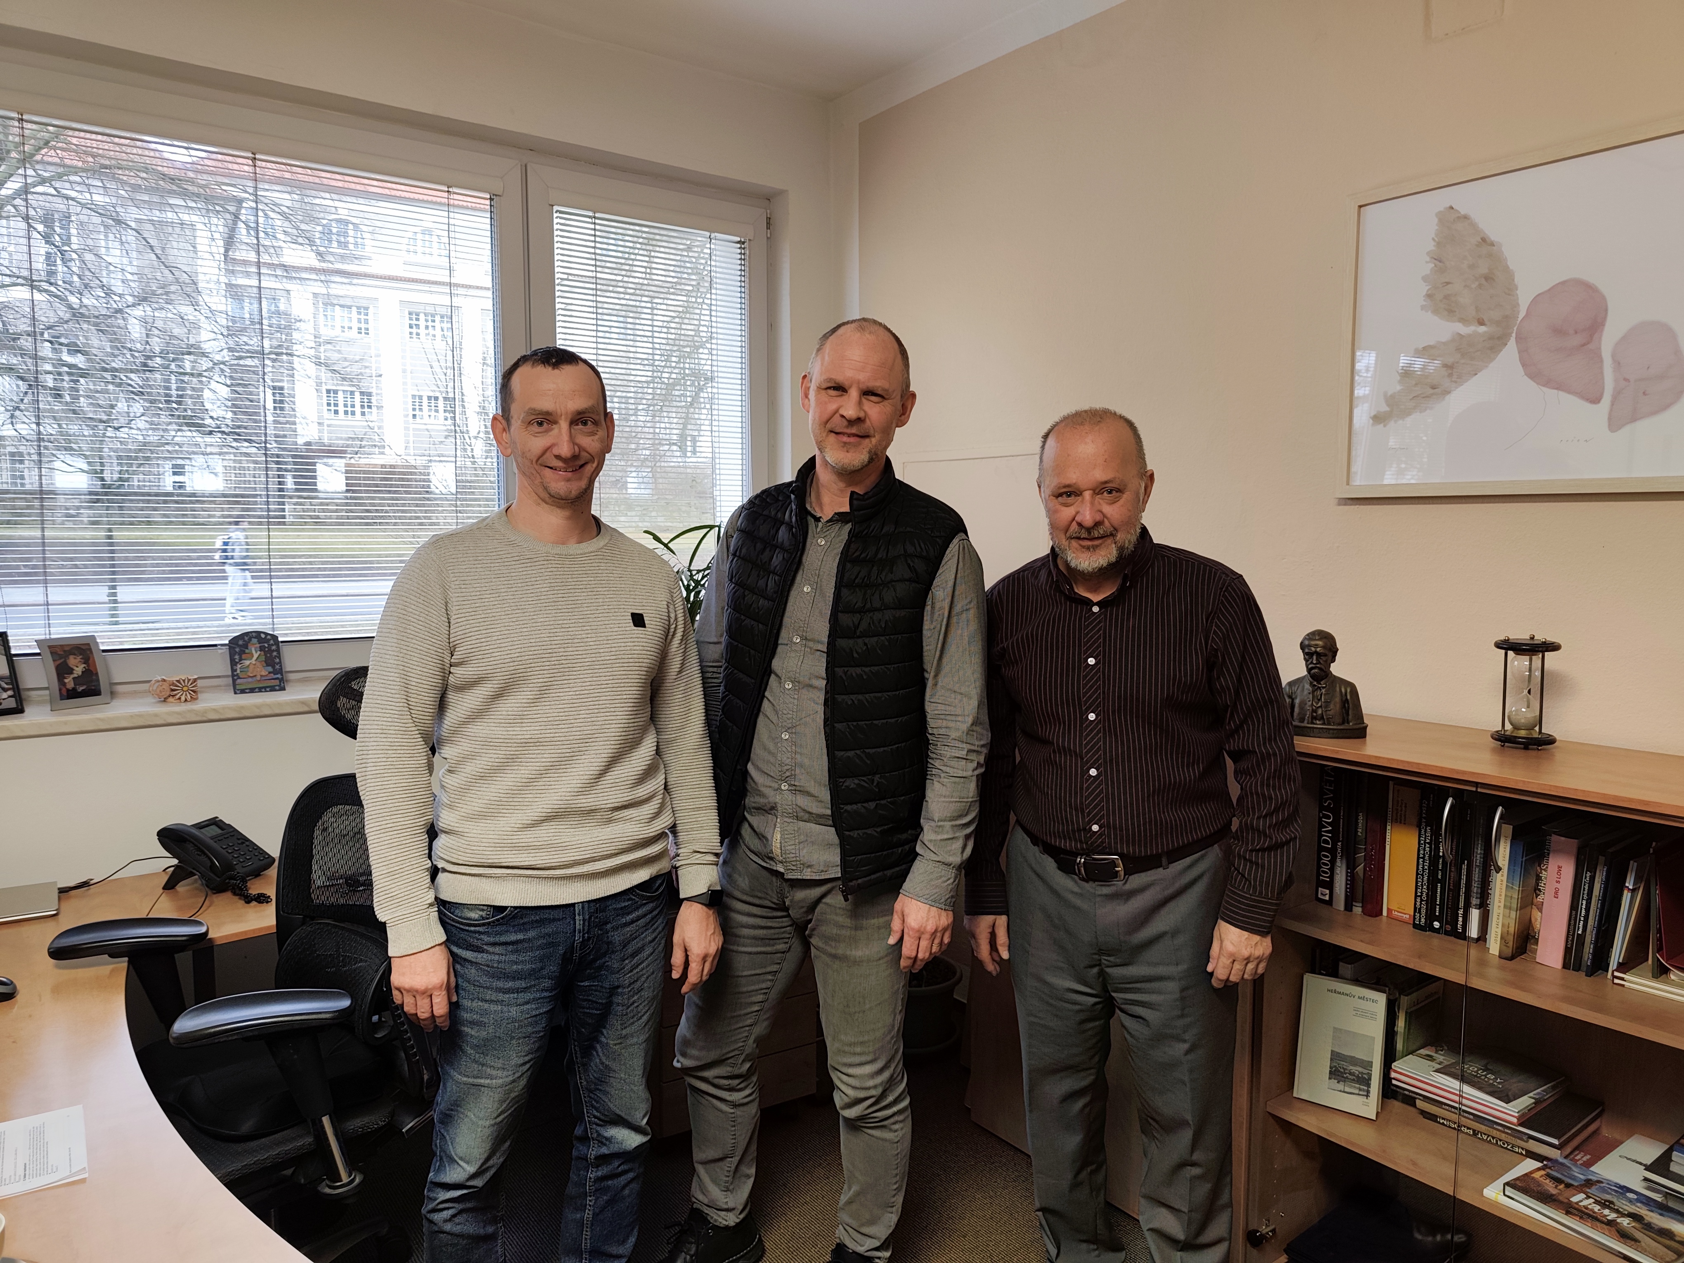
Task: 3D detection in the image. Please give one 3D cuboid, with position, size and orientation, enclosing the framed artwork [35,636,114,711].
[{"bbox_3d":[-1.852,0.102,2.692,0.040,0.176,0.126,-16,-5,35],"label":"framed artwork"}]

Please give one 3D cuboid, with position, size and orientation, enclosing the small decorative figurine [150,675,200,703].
[{"bbox_3d":[-1.657,0.141,2.778,0.106,0.062,0.050,-4,6,-36],"label":"small decorative figurine"}]

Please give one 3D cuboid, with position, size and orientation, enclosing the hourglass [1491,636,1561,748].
[{"bbox_3d":[1.248,0.111,2.038,0.105,0.205,0.105,3,6,31],"label":"hourglass"}]

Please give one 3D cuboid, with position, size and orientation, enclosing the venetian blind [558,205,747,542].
[{"bbox_3d":[-0.615,-0.710,3.754,0.705,1.283,0.030,-4,6,-36],"label":"venetian blind"}]

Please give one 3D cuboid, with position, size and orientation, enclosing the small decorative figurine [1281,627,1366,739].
[{"bbox_3d":[0.940,0.097,2.186,0.170,0.207,0.105,2,5,25],"label":"small decorative figurine"}]

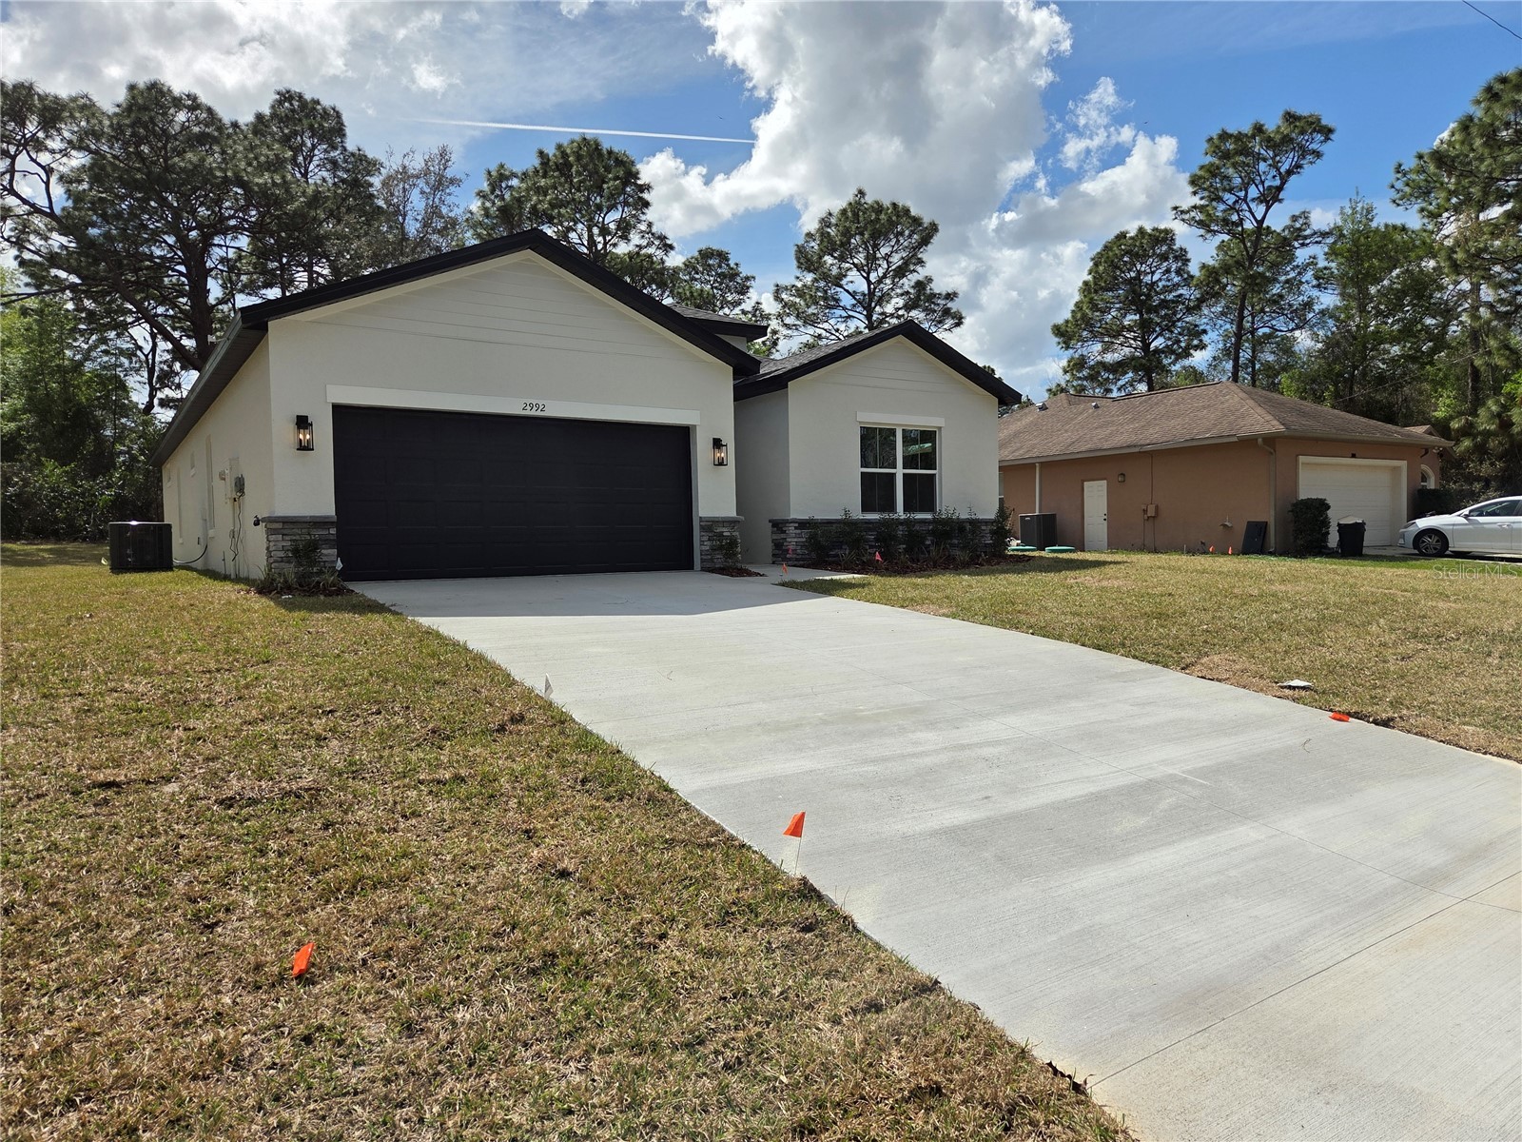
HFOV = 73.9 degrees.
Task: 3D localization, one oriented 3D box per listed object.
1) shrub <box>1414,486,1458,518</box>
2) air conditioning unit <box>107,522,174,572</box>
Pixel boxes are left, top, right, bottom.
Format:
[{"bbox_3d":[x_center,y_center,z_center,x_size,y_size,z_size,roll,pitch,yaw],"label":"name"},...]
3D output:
[{"bbox_3d":[18.226,-1.437,27.326,1.100,1.620,1.050,-2,2,-31],"label":"shrub"},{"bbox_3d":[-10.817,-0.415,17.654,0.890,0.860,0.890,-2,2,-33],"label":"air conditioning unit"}]

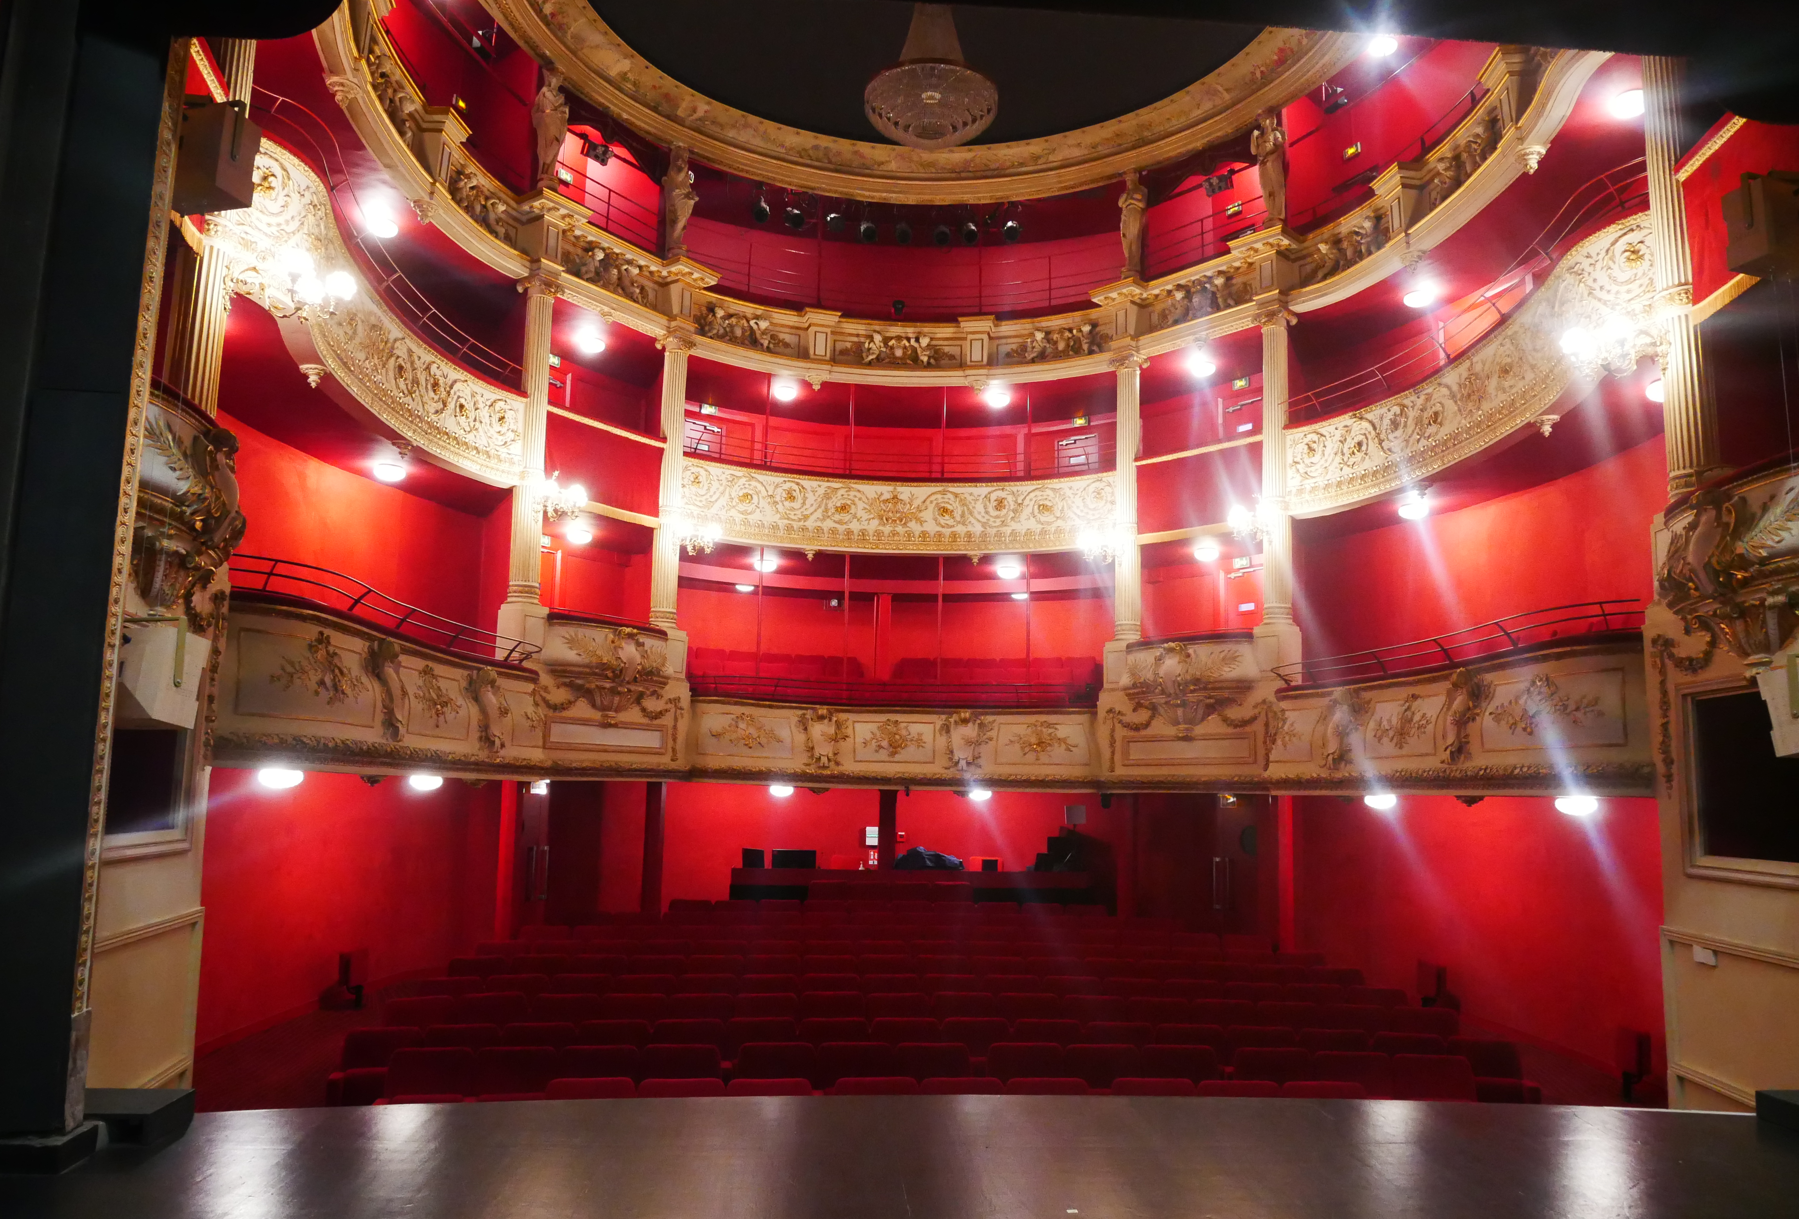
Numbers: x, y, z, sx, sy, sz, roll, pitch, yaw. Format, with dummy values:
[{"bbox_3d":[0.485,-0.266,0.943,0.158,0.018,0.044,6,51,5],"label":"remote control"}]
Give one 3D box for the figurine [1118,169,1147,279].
[{"bbox_3d":[3.001,-4.975,16.108,0.360,1.436,0.320,-4,-10,36],"label":"figurine"}]

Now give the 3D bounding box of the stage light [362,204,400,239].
[{"bbox_3d":[-5.040,-3.760,12.141,0.330,0.220,0.330,5,-8,-23],"label":"stage light"}]

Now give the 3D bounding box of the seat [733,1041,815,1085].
[{"bbox_3d":[-0.821,3.411,8.348,0.550,0.870,0.580,2,-8,-7],"label":"seat"}]

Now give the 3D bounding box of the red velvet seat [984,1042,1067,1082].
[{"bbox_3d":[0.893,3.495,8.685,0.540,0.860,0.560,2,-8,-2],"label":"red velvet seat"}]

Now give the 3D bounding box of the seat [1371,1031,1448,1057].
[{"bbox_3d":[3.753,3.563,8.987,0.550,0.870,0.580,0,-8,7],"label":"seat"}]

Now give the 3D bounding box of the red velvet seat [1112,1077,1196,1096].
[{"bbox_3d":[1.580,3.350,7.566,0.540,0.880,0.580,1,-8,2],"label":"red velvet seat"}]

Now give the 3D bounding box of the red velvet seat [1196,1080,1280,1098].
[{"bbox_3d":[2.167,3.437,7.742,0.550,0.870,0.580,1,-8,2],"label":"red velvet seat"}]

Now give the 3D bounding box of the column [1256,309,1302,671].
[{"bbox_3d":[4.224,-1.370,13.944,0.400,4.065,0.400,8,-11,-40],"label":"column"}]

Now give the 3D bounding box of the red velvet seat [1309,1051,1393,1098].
[{"bbox_3d":[3.135,3.503,8.438,0.550,0.870,0.580,0,-8,6],"label":"red velvet seat"}]

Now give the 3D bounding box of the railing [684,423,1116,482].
[{"bbox_3d":[0.012,-1.885,15.532,5.300,0.380,0.920,2,-8,-3],"label":"railing"}]

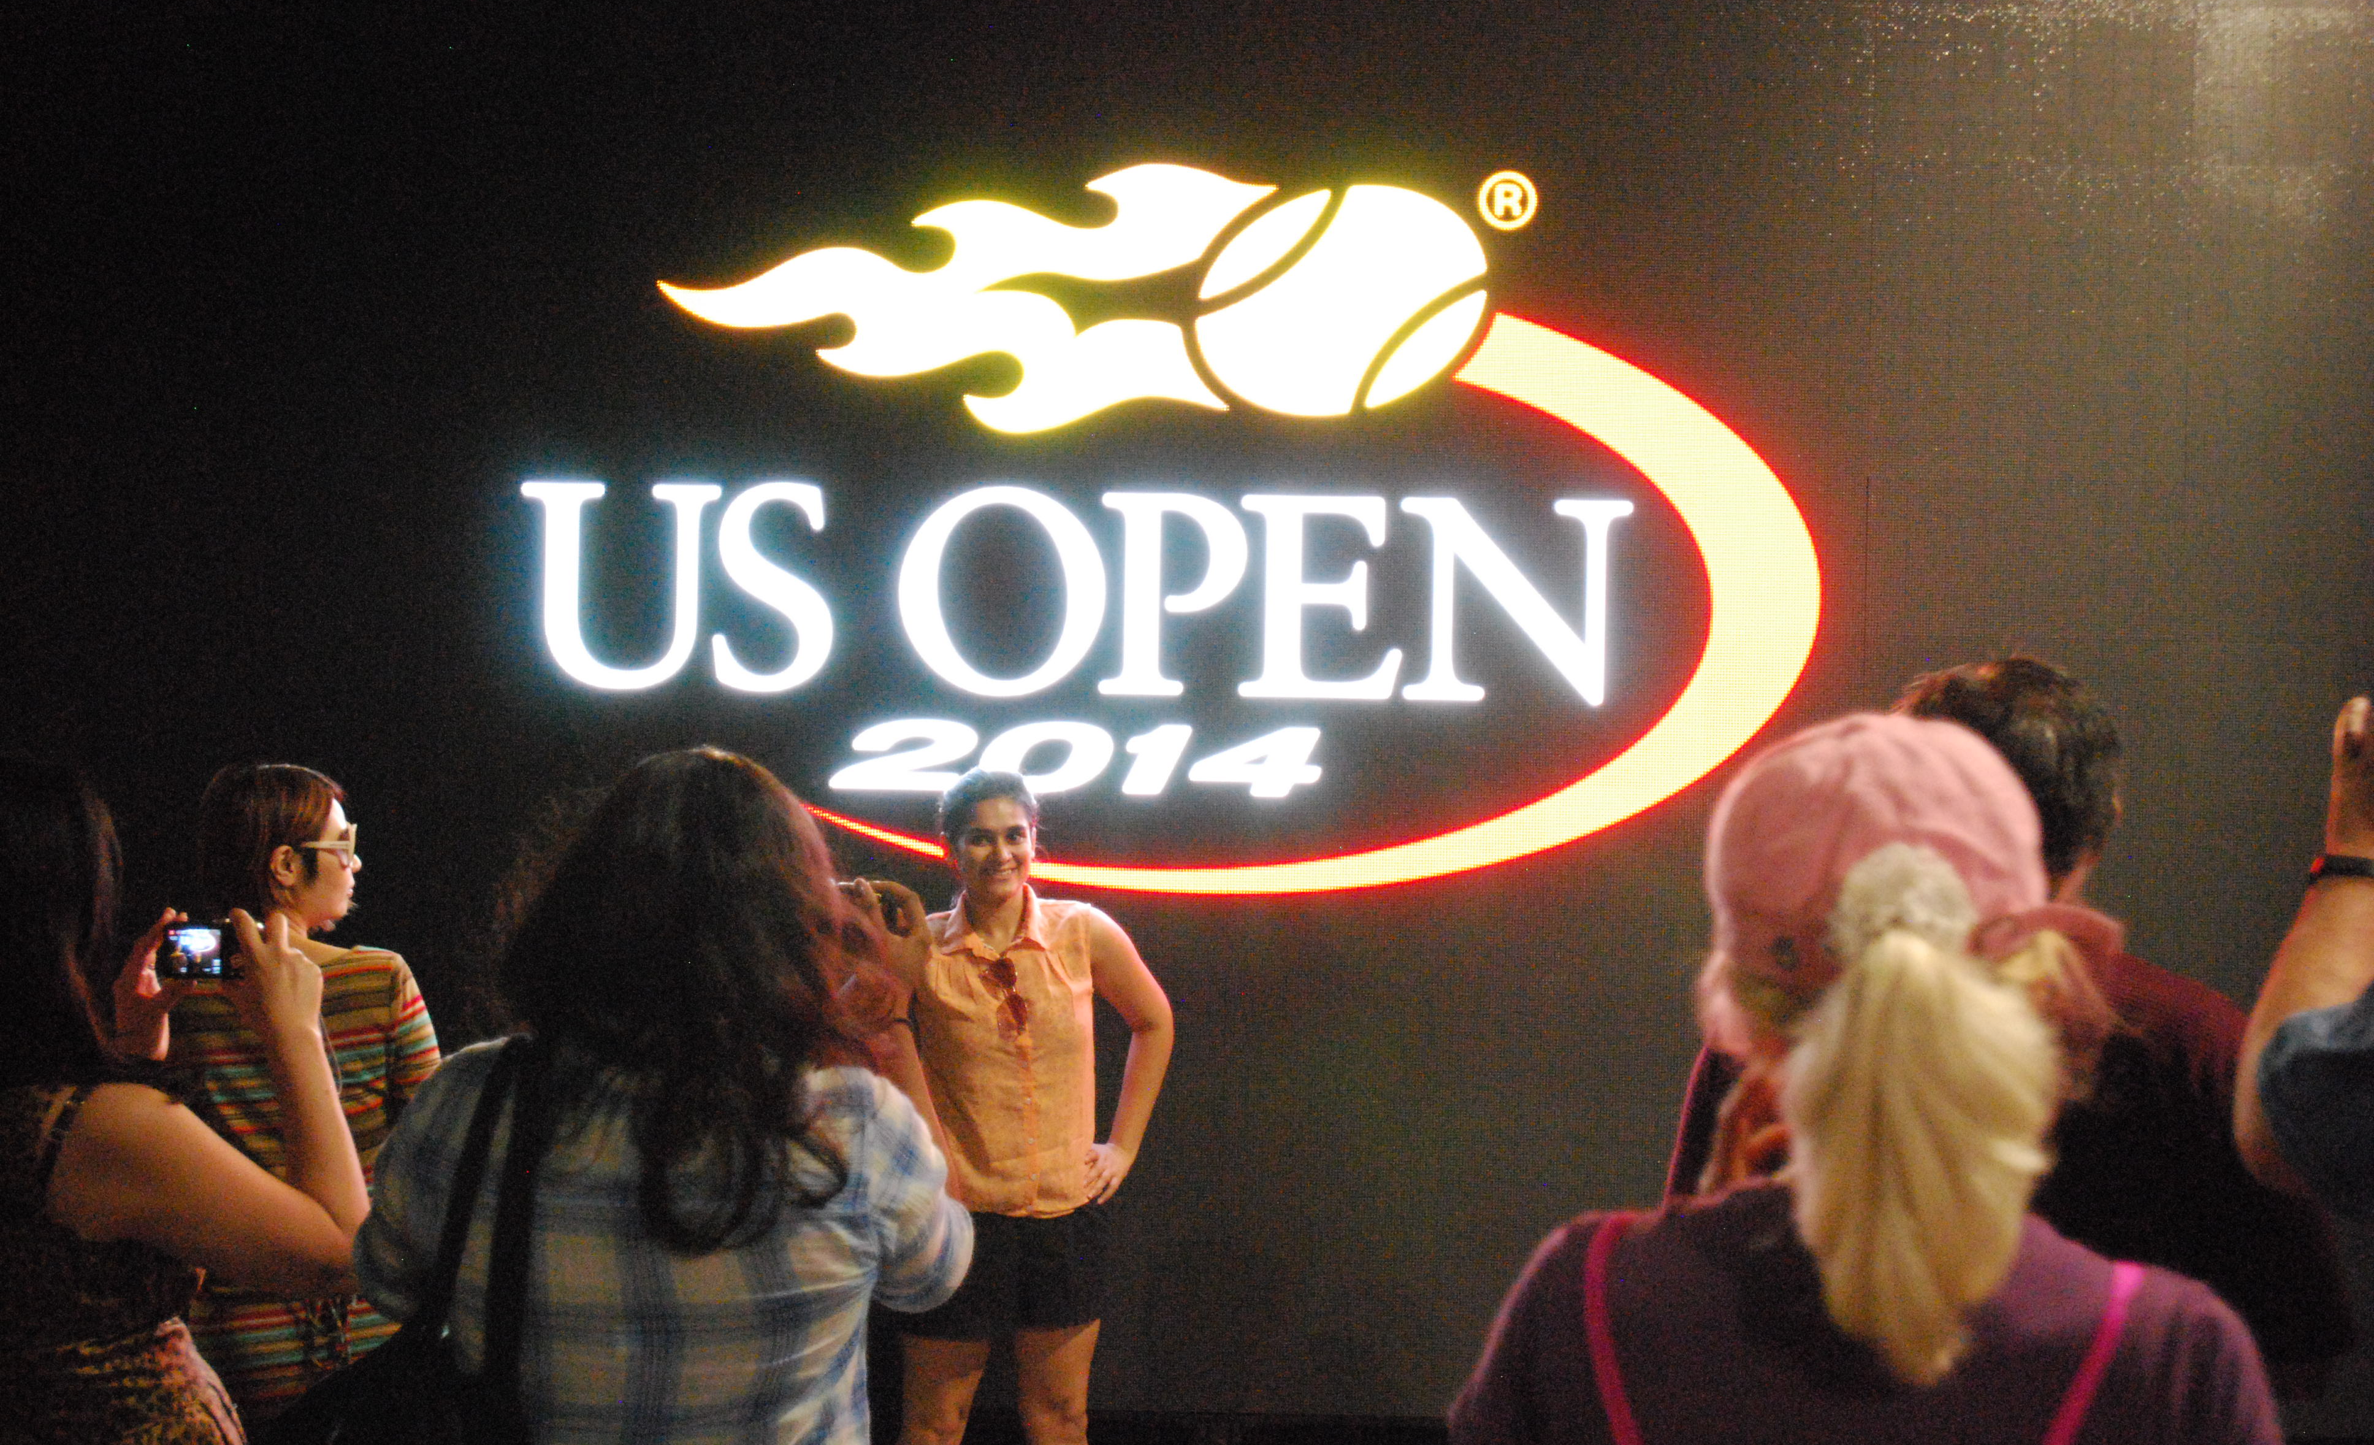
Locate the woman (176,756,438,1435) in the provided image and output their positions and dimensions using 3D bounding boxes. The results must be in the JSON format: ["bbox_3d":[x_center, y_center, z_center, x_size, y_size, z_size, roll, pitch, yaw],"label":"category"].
[{"bbox_3d":[-1.282,0.859,4.300,0.420,1.605,0.280,1,0,8],"label":"woman"}]

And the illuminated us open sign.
[{"bbox_3d":[-0.033,-0.380,5.801,2.556,1.430,0.100,1,0,1],"label":"illuminated us open sign"}]

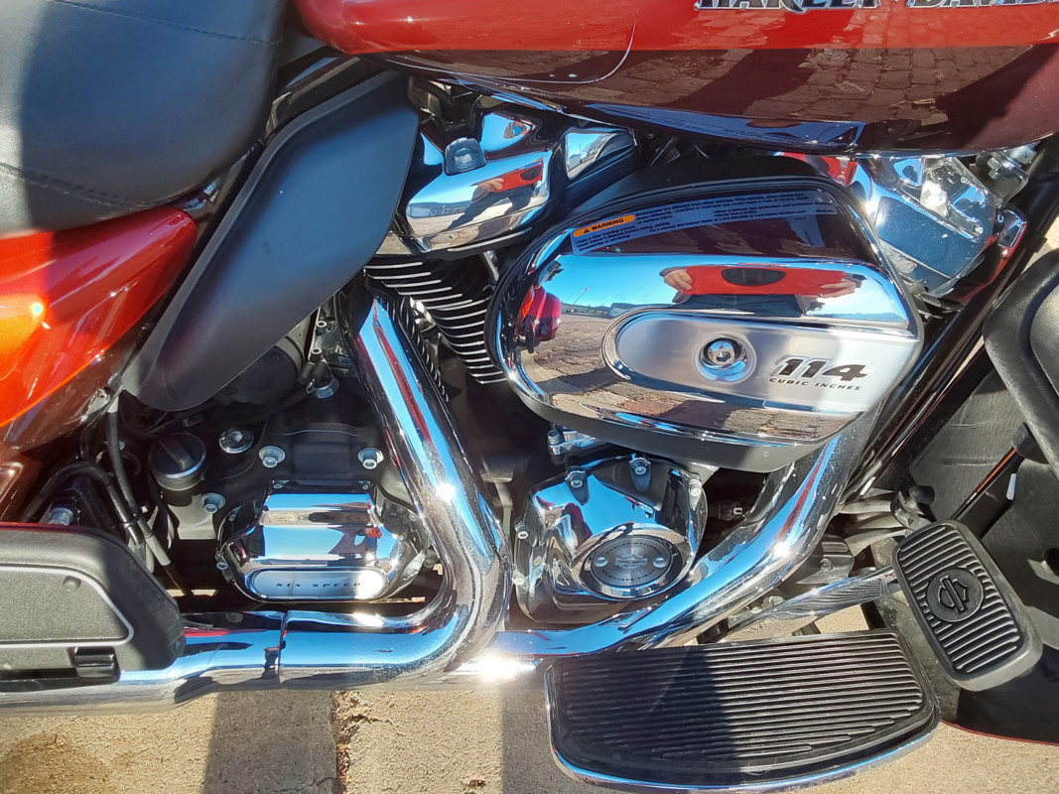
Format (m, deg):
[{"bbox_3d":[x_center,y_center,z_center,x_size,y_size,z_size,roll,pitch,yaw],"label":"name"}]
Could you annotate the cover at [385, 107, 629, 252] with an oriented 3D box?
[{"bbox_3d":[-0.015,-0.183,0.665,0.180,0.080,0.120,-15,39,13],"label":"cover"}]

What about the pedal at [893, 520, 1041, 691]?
[{"bbox_3d":[0.318,0.151,0.630,0.070,0.030,0.118,-35,32,27],"label":"pedal"}]

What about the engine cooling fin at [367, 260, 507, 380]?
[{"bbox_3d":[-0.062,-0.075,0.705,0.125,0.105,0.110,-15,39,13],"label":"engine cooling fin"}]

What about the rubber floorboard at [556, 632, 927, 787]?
[{"bbox_3d":[0.169,0.257,0.710,0.308,0.035,0.120,-3,41,3],"label":"rubber floorboard"}]

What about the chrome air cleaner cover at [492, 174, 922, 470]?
[{"bbox_3d":[0.114,-0.051,0.597,0.269,0.179,0.100,3,36,4],"label":"chrome air cleaner cover"}]

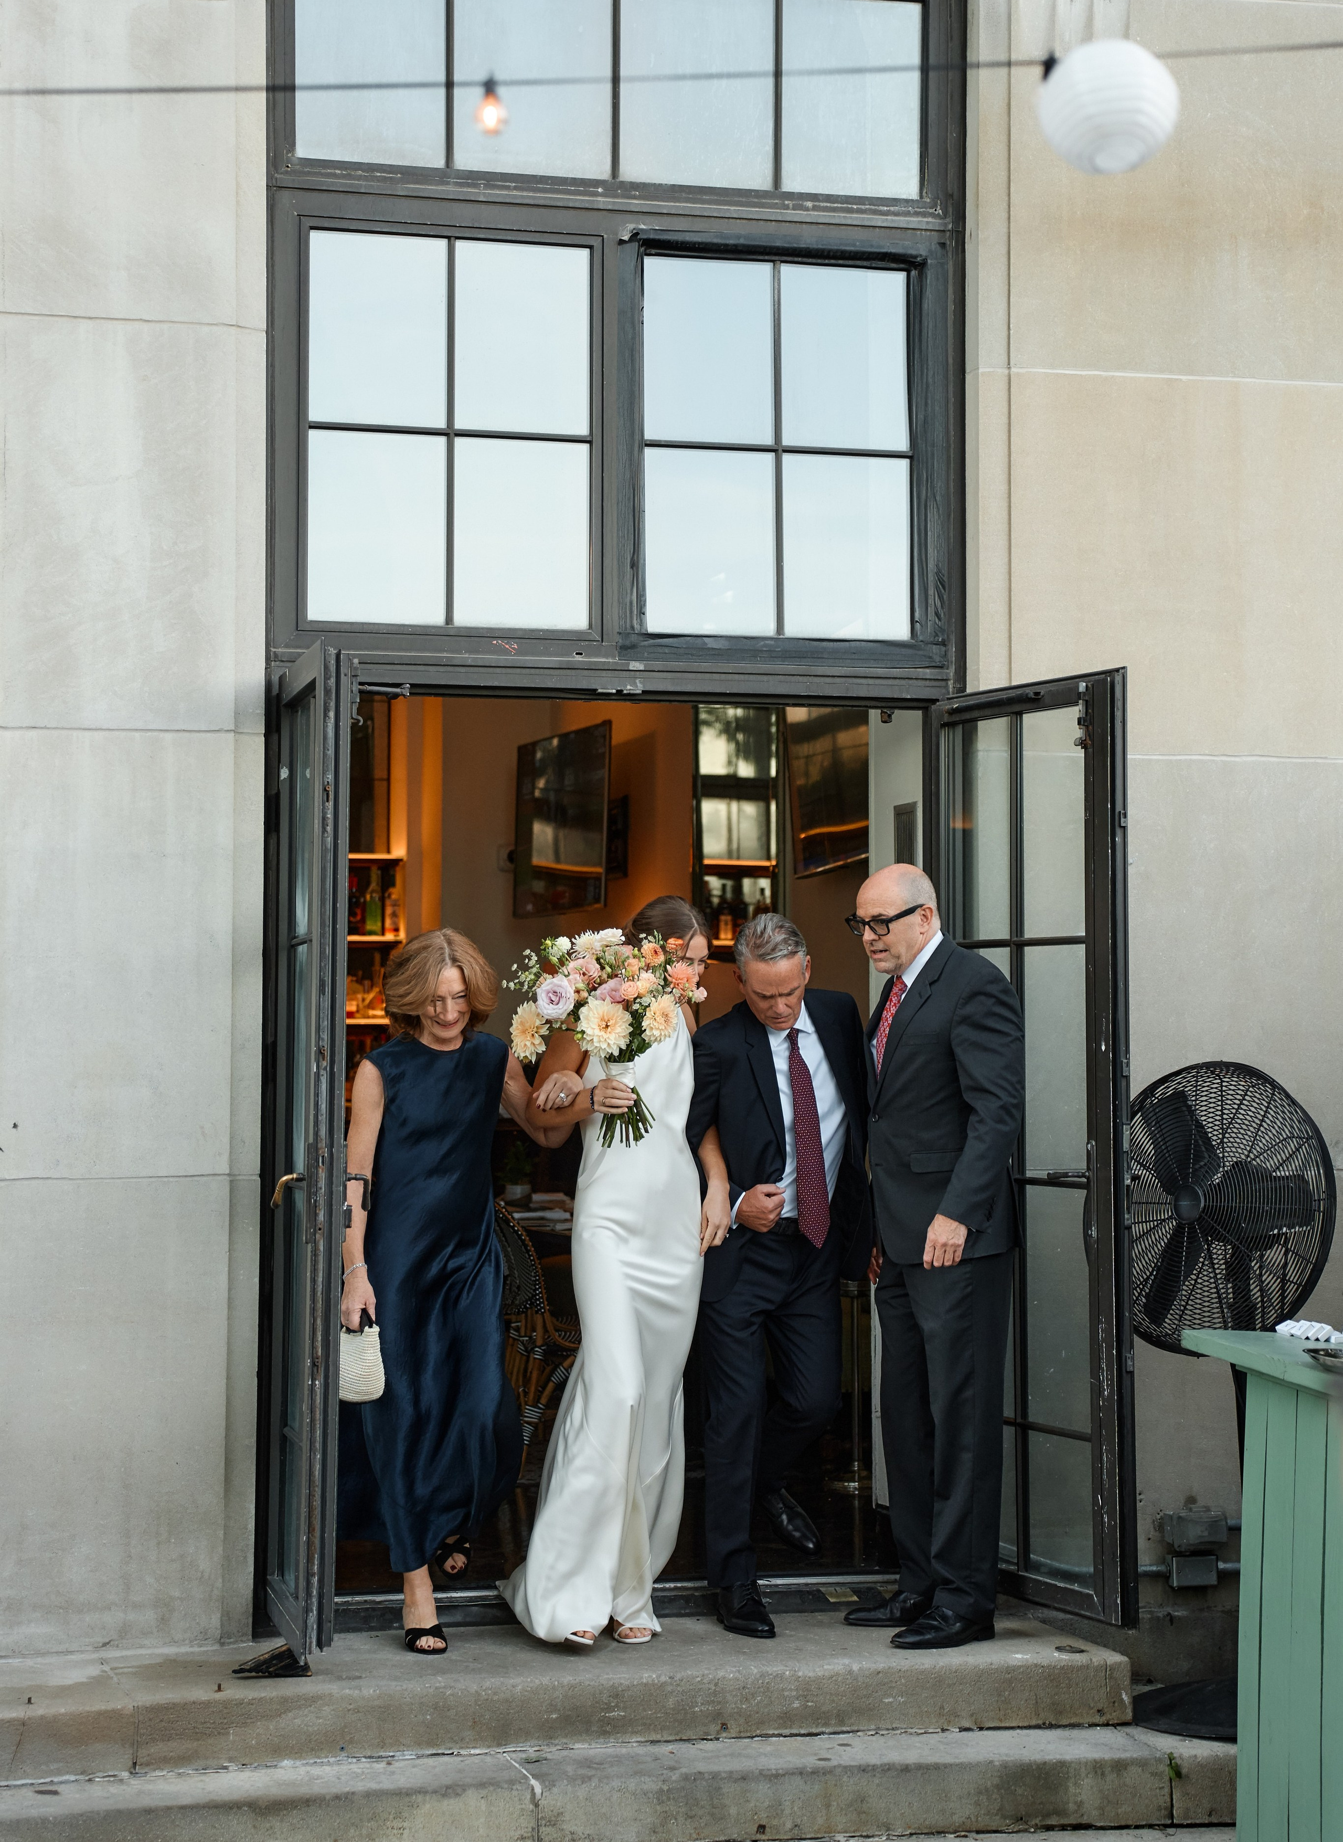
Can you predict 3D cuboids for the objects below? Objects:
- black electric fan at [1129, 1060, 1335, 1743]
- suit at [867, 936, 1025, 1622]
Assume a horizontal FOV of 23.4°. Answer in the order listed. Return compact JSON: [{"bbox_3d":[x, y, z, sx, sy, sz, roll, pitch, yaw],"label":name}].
[{"bbox_3d":[1.303,1.049,7.289,0.670,1.465,0.550,-4,-5,43],"label":"black electric fan"},{"bbox_3d":[0.637,0.820,7.559,0.350,1.570,0.500,2,-4,-22],"label":"suit"}]

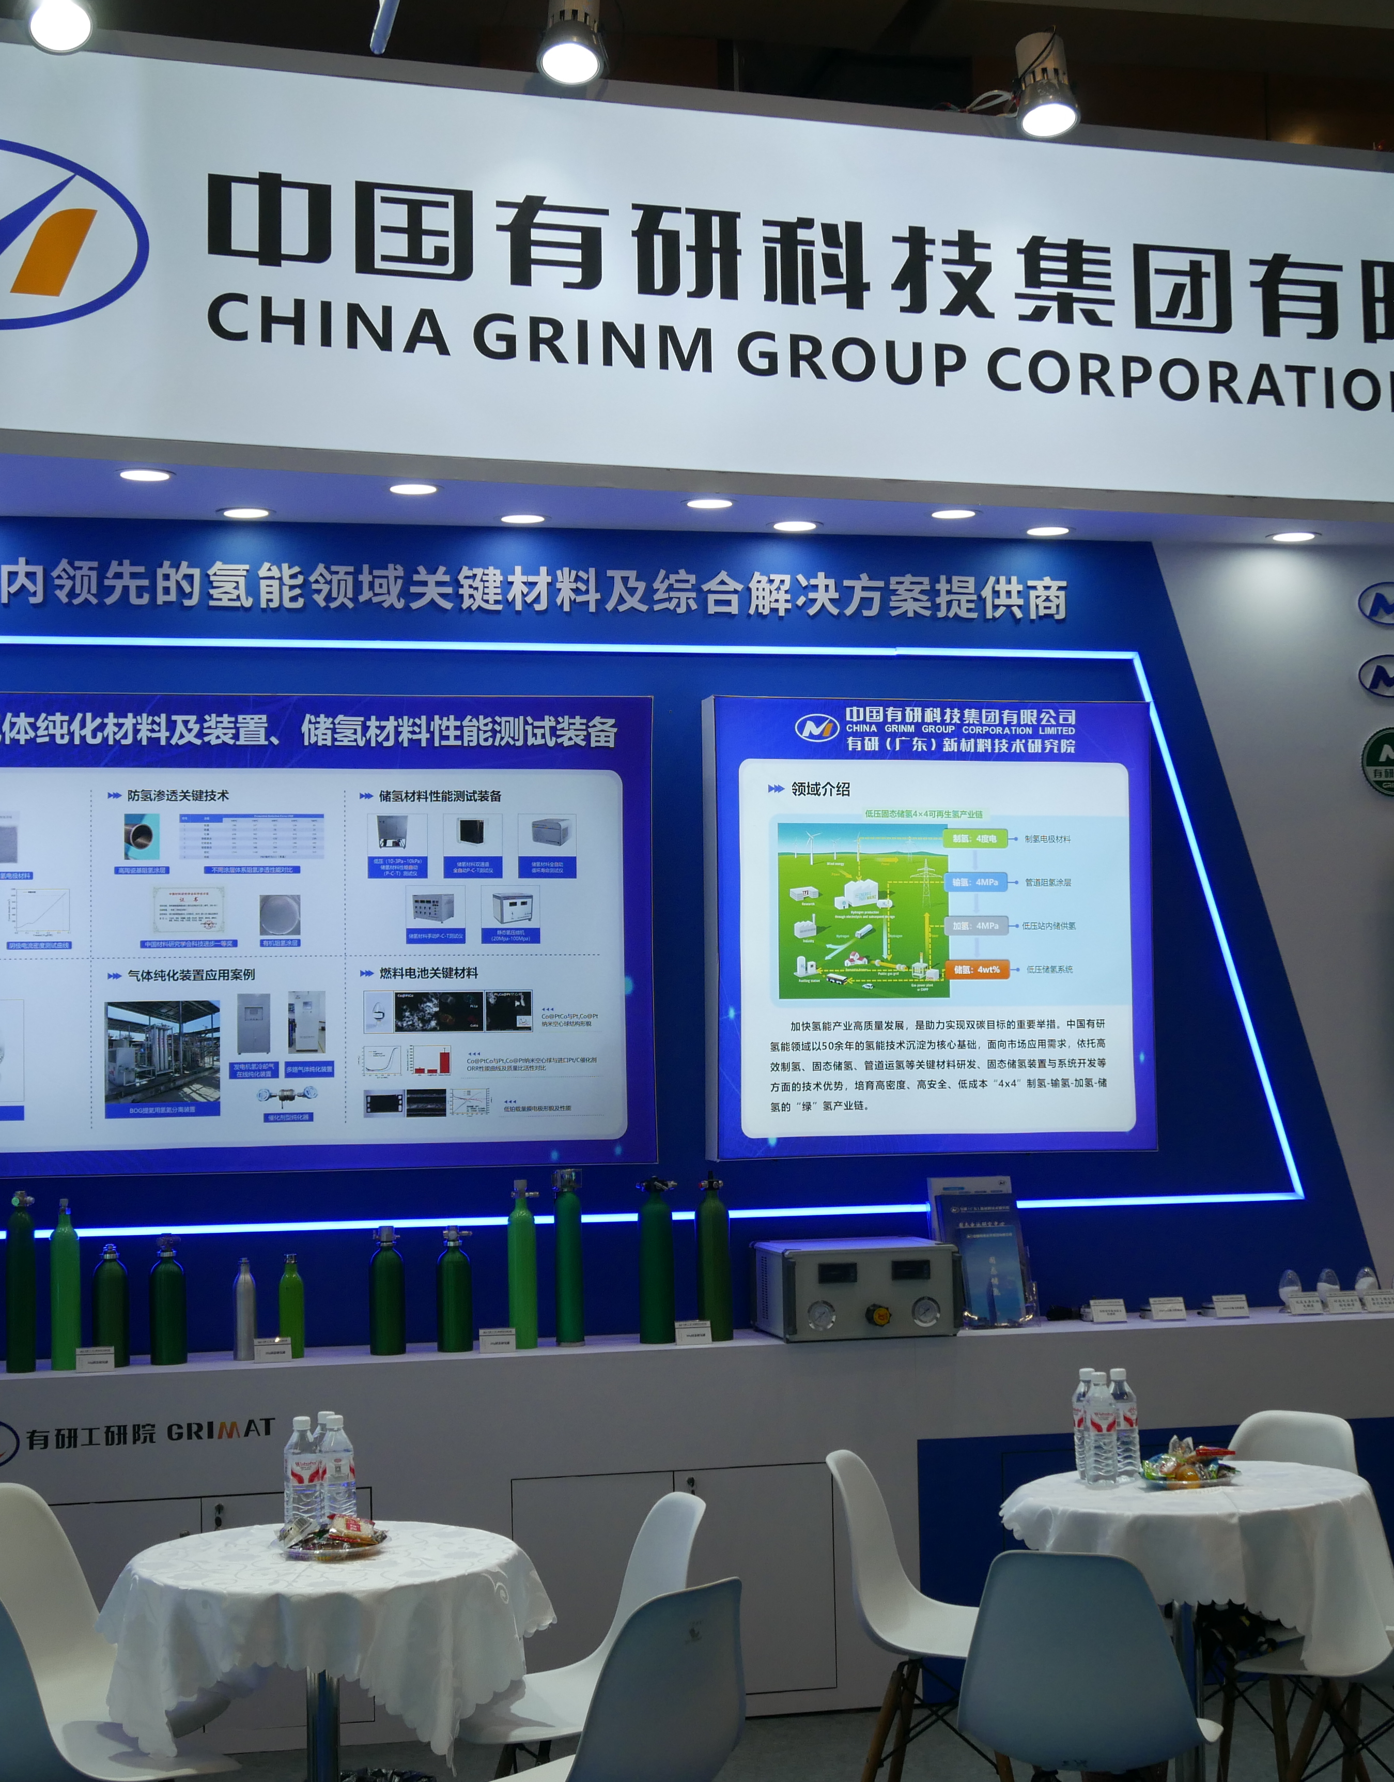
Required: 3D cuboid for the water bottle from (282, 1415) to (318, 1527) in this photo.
[{"bbox_3d":[-0.741,1.107,5.152,0.065,0.230,0.065,-1,-3,0],"label":"water bottle"}]

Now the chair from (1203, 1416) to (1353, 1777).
[{"bbox_3d":[1.180,1.552,5.806,0.460,0.820,0.520,-3,-3,37],"label":"chair"}]

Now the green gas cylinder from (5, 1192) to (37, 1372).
[{"bbox_3d":[-1.606,0.926,6.515,0.069,0.424,0.069,0,-2,-12],"label":"green gas cylinder"}]

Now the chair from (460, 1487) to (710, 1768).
[{"bbox_3d":[-0.220,1.565,5.141,0.520,0.820,0.460,0,-2,-17],"label":"chair"}]

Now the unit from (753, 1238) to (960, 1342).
[{"bbox_3d":[0.410,1.023,7.041,0.445,0.223,0.295,0,-2,-12],"label":"unit"}]

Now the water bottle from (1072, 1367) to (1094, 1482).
[{"bbox_3d":[0.817,1.114,5.718,0.065,0.230,0.065,-1,-3,0],"label":"water bottle"}]

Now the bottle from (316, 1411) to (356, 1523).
[{"bbox_3d":[-0.679,1.107,5.166,0.065,0.230,0.065,-1,-3,0],"label":"bottle"}]

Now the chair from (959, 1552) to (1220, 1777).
[{"bbox_3d":[0.695,1.540,4.871,0.460,0.820,0.520,-1,-2,14],"label":"chair"}]

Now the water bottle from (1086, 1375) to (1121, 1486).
[{"bbox_3d":[0.831,1.110,5.639,0.065,0.230,0.065,-1,-3,0],"label":"water bottle"}]

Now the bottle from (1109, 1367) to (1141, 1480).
[{"bbox_3d":[0.881,1.113,5.712,0.065,0.230,0.065,-1,-3,0],"label":"bottle"}]

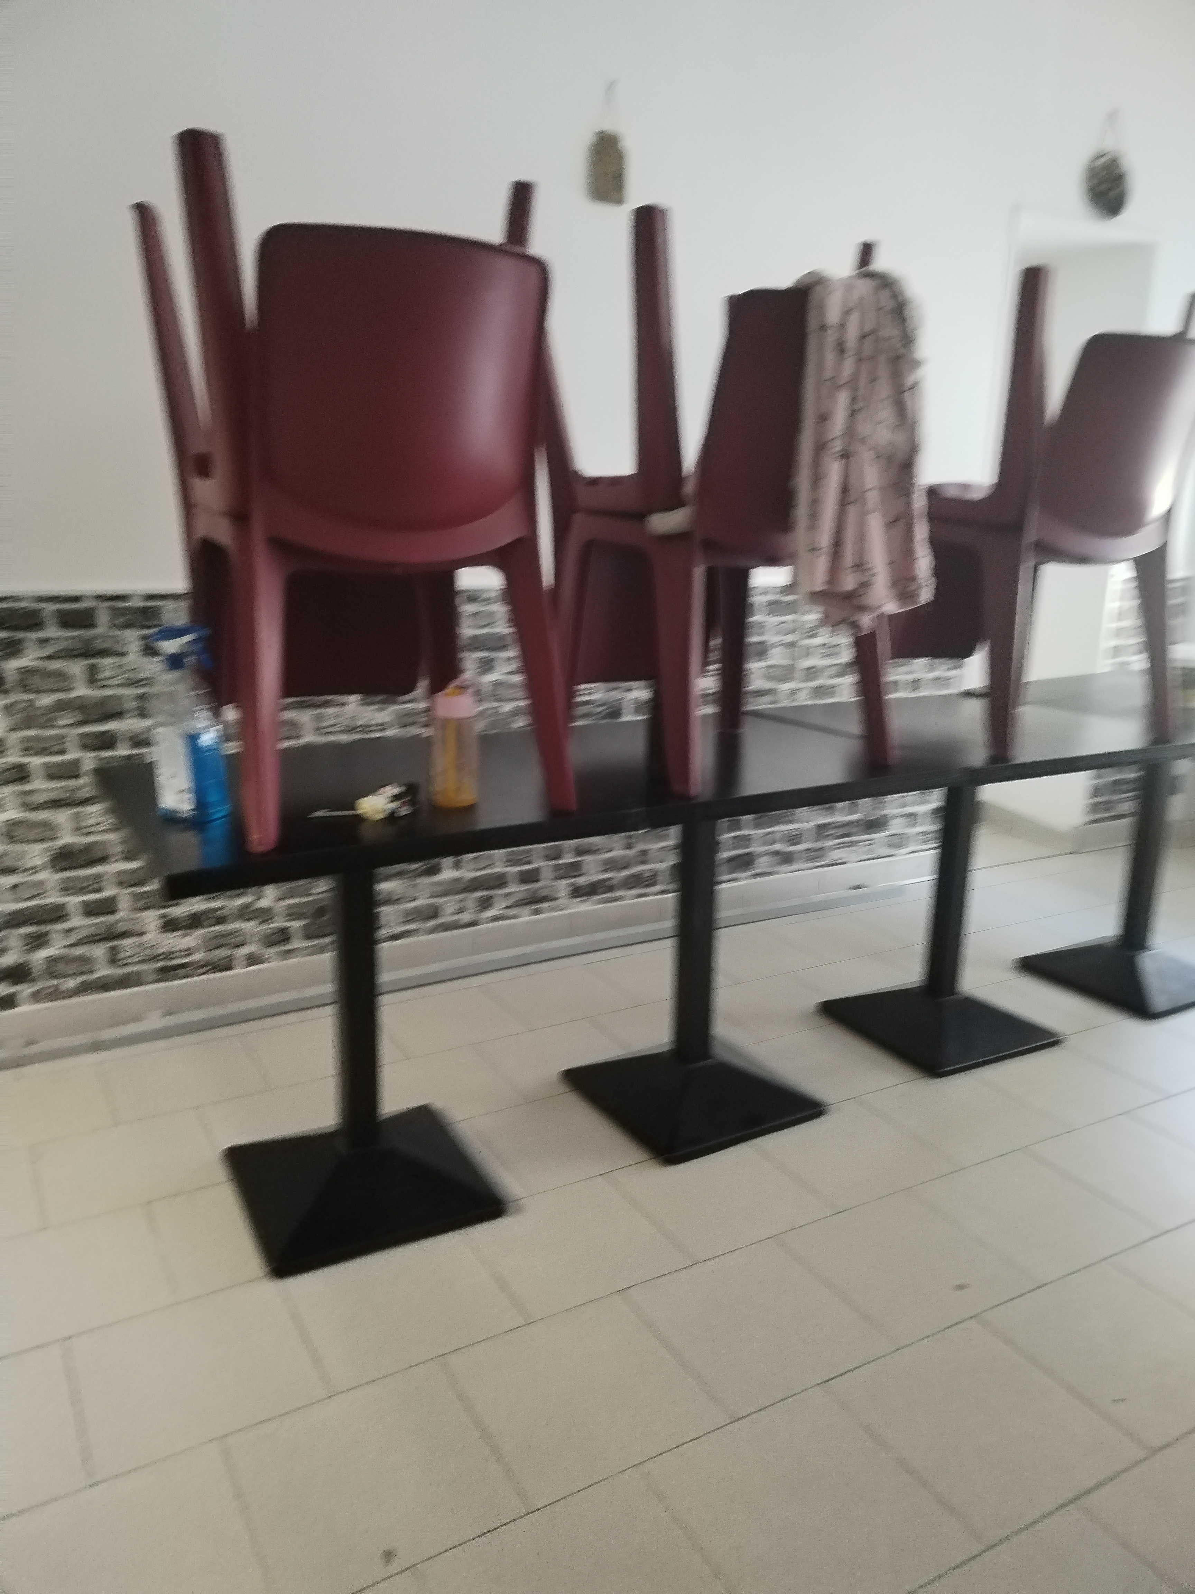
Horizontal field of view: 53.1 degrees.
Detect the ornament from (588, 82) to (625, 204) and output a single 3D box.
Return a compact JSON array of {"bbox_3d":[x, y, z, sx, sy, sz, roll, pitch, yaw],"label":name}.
[{"bbox_3d":[0.023,-1.559,2.862,0.084,0.255,0.025,-7,16,-29],"label":"ornament"}]

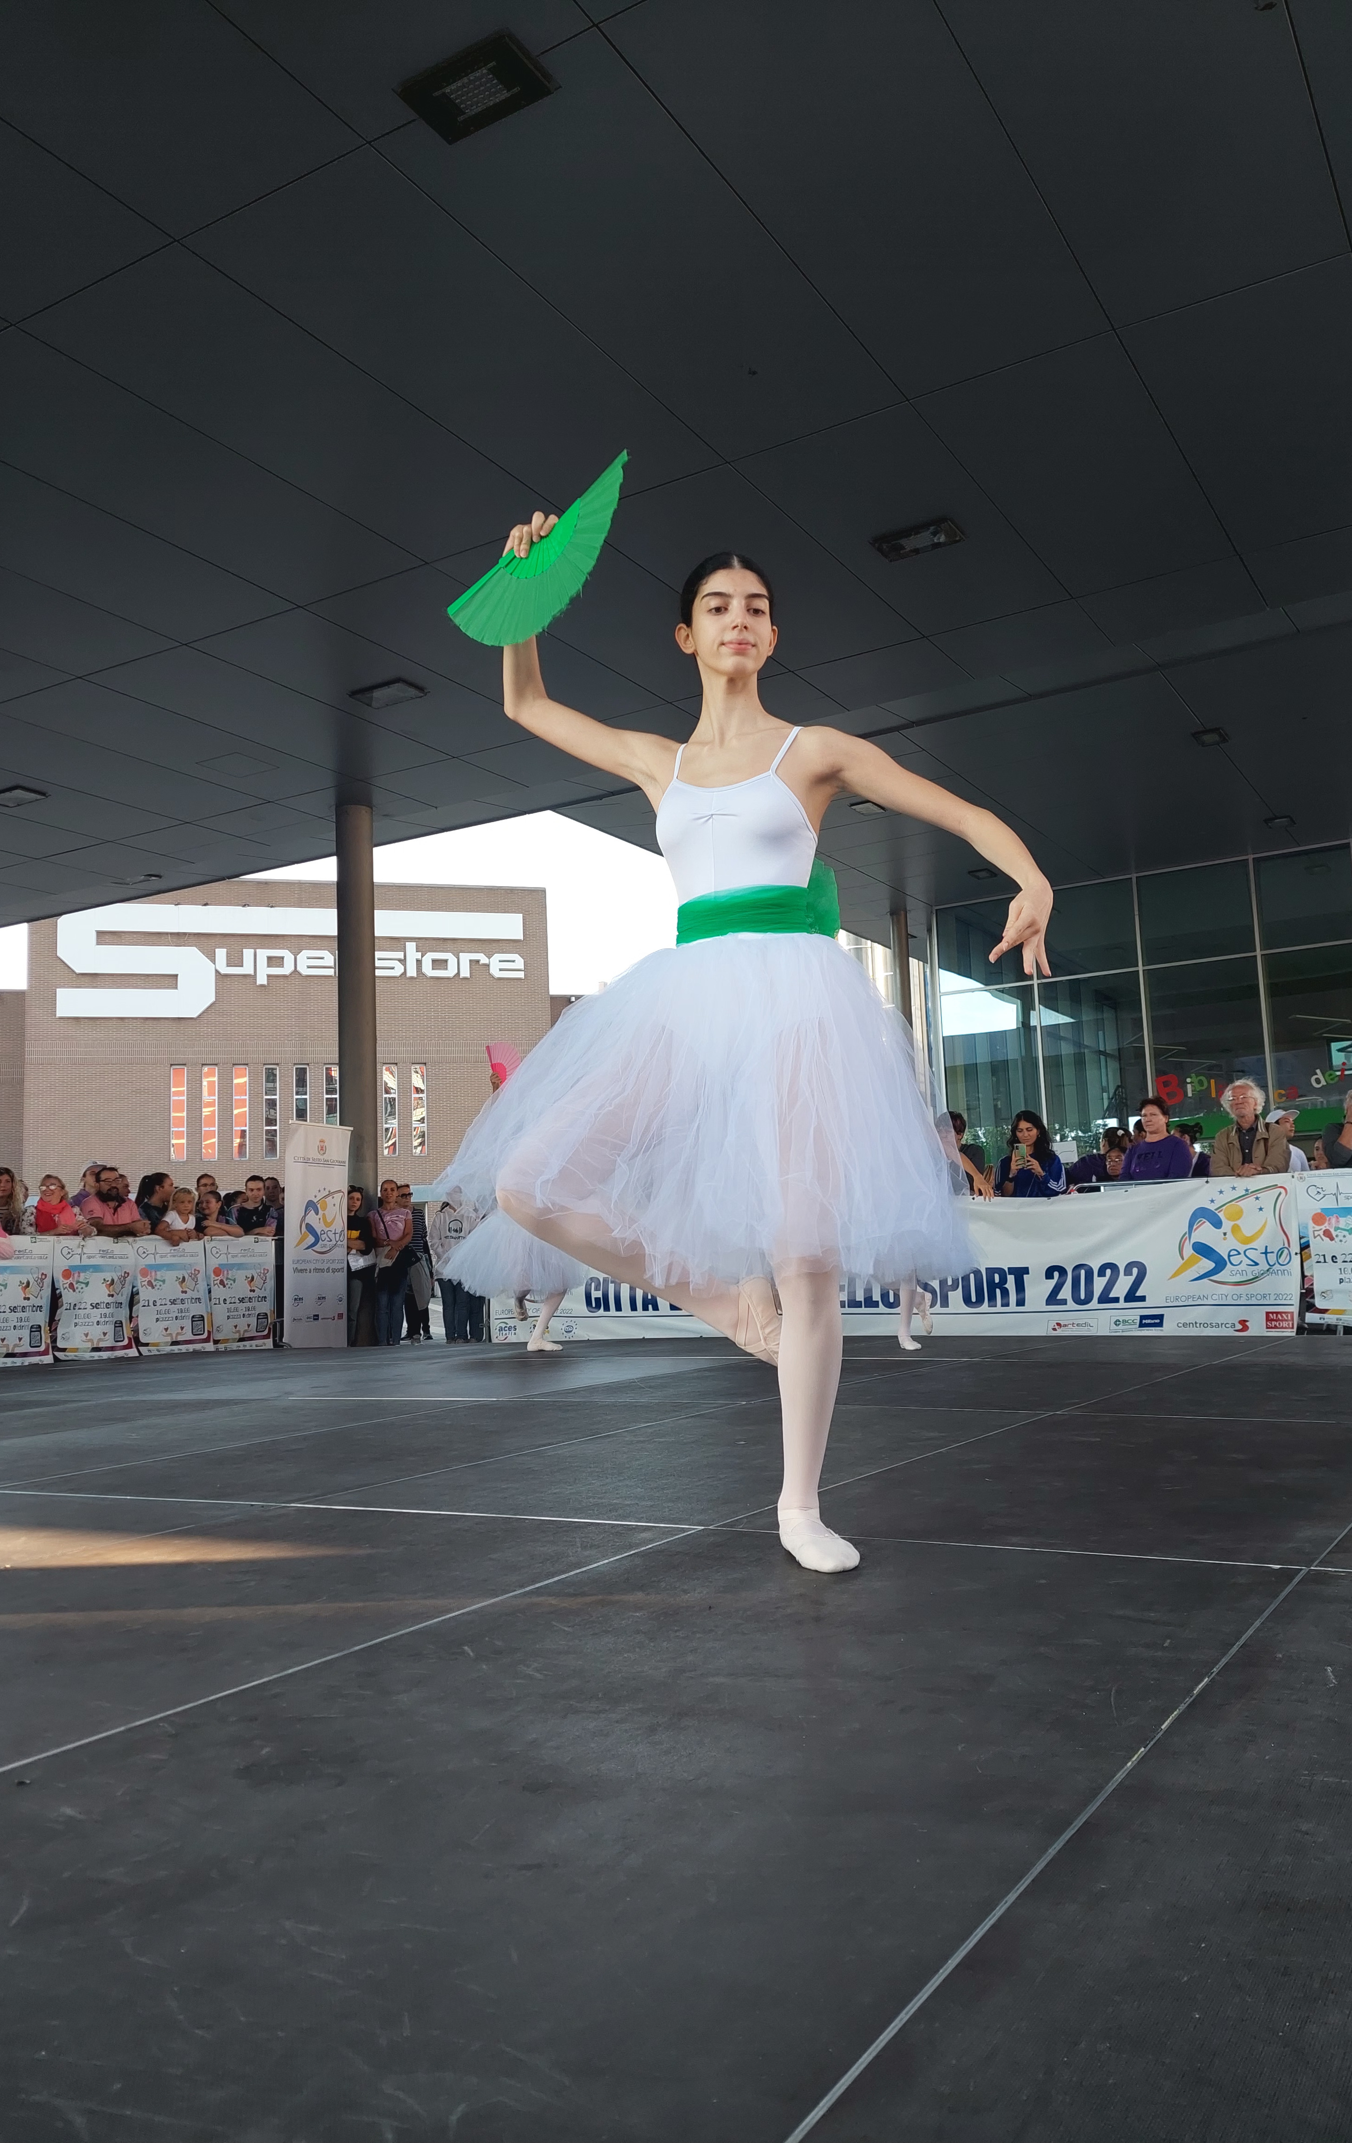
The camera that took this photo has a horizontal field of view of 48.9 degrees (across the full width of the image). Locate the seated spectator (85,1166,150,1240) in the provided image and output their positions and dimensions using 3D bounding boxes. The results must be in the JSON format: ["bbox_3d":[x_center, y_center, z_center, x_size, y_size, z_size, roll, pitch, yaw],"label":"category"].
[{"bbox_3d":[-4.045,1.509,10.740,0.520,1.629,0.480,2,-9,-30],"label":"seated spectator"}]

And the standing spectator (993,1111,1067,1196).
[{"bbox_3d":[2.250,1.048,9.240,0.480,1.638,0.400,-6,-8,23],"label":"standing spectator"}]

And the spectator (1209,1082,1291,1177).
[{"bbox_3d":[3.255,0.877,8.240,0.520,1.629,0.420,-6,-9,27],"label":"spectator"}]

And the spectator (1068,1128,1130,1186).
[{"bbox_3d":[2.629,1.078,9.000,0.420,1.484,0.450,1,-8,-20],"label":"spectator"}]

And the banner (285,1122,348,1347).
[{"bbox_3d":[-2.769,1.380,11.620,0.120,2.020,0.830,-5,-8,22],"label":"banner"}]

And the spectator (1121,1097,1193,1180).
[{"bbox_3d":[2.824,0.946,8.542,0.480,1.606,0.350,-7,-9,30],"label":"spectator"}]

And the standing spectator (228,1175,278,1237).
[{"bbox_3d":[-3.297,1.613,11.593,0.480,1.594,0.400,1,-8,-23],"label":"standing spectator"}]

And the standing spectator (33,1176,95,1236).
[{"bbox_3d":[-4.379,1.520,10.543,0.480,1.580,0.400,0,-8,-18],"label":"standing spectator"}]

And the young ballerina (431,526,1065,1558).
[{"bbox_3d":[0.114,-0.108,2.563,0.950,1.783,0.780,-6,-8,23],"label":"young ballerina"}]

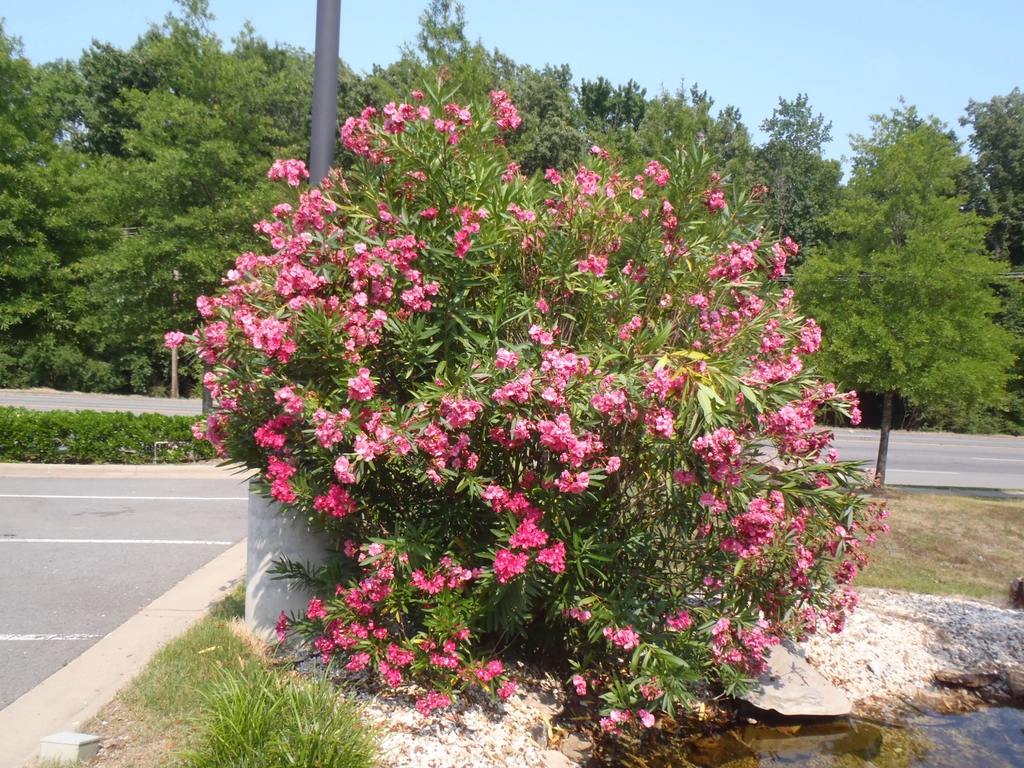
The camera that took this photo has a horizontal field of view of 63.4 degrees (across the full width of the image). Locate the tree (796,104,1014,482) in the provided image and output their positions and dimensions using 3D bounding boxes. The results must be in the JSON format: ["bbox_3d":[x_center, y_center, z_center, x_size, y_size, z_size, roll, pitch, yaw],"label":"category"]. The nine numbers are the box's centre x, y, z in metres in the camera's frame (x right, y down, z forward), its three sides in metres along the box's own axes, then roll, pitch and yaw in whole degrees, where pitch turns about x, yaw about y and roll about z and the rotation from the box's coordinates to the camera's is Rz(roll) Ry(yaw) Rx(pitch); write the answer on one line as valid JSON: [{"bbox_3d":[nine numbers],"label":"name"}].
[{"bbox_3d":[7.326,-1.712,15.500,4.000,7.150,3.900,2,3,0],"label":"tree"}]

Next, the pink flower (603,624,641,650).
[{"bbox_3d":[0.463,1.071,3.500,0.156,0.102,0.106,2,0,5],"label":"pink flower"}]

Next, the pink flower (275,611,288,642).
[{"bbox_3d":[-1.127,1.186,4.050,0.066,0.145,0.090,2,0,-9],"label":"pink flower"}]

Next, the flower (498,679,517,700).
[{"bbox_3d":[-0.021,1.401,3.800,0.080,0.095,0.080,2,3,0],"label":"flower"}]

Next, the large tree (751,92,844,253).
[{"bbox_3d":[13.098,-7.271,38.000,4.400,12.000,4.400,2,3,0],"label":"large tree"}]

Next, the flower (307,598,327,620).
[{"bbox_3d":[-0.944,1.089,4.000,0.094,0.099,0.090,2,0,-8],"label":"flower"}]

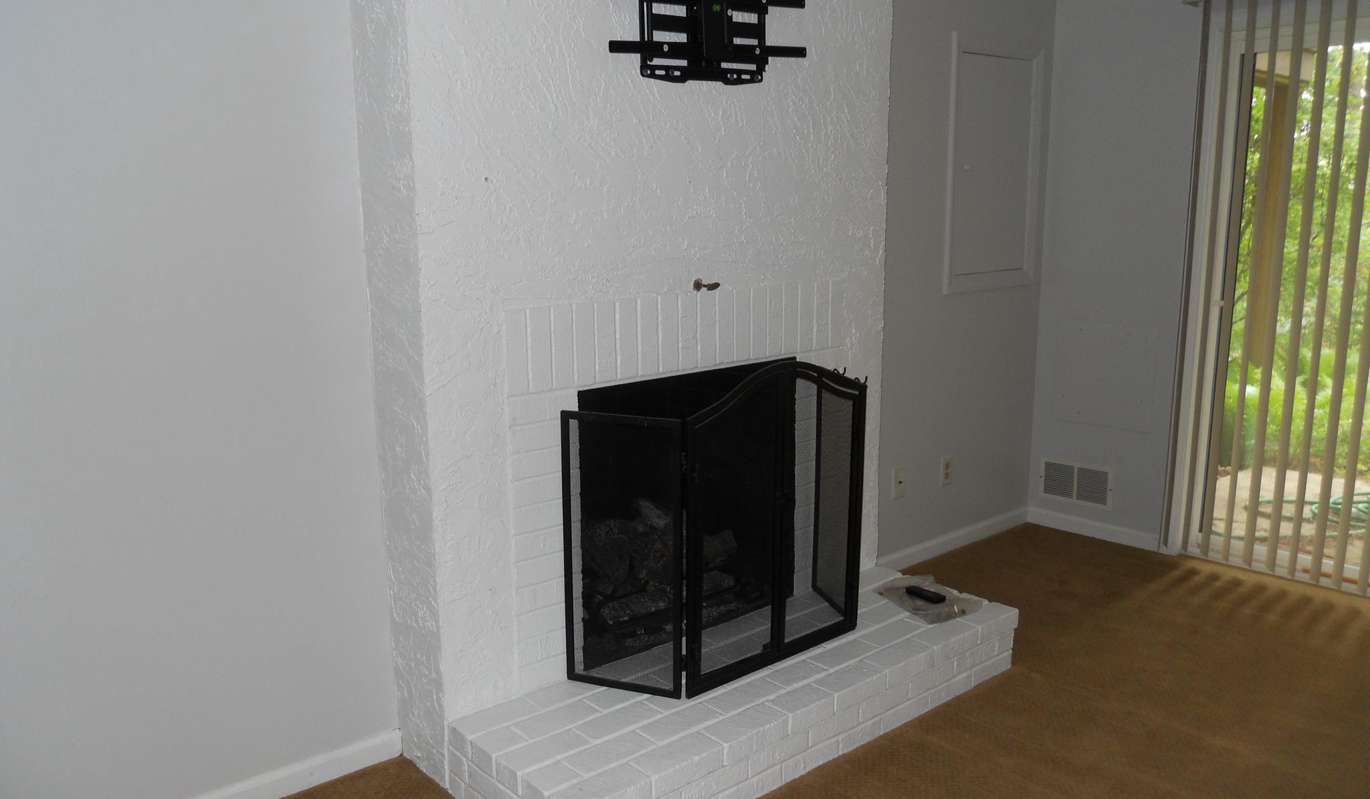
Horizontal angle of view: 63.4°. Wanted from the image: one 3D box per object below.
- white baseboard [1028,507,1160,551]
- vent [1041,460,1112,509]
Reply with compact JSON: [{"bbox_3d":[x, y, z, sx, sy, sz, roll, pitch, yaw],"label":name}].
[{"bbox_3d":[1.648,0.523,4.485,0.015,0.073,0.568,-10,14,-40],"label":"white baseboard"},{"bbox_3d":[1.589,0.342,4.504,0.017,0.162,0.309,-10,14,-40],"label":"vent"}]

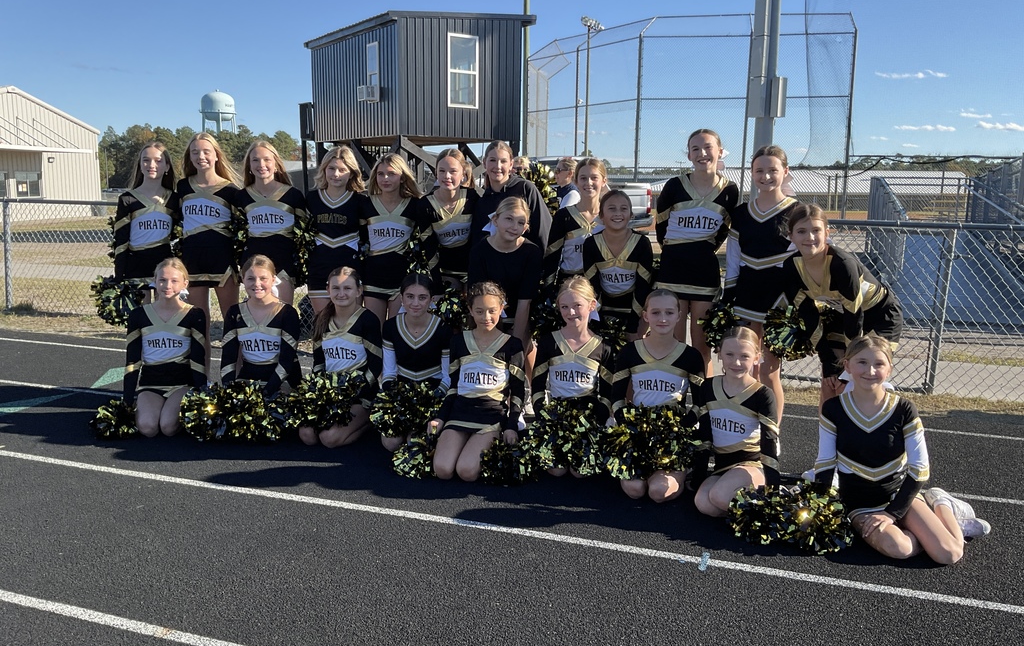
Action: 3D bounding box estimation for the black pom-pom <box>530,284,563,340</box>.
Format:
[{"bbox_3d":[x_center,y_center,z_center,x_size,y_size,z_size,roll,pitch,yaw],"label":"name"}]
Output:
[{"bbox_3d":[0.195,-0.060,4.451,0.270,0.280,0.270,2,10,10],"label":"black pom-pom"}]

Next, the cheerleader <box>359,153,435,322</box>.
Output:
[{"bbox_3d":[-0.652,-0.218,4.888,0.430,1.467,0.300,0,10,-2],"label":"cheerleader"}]

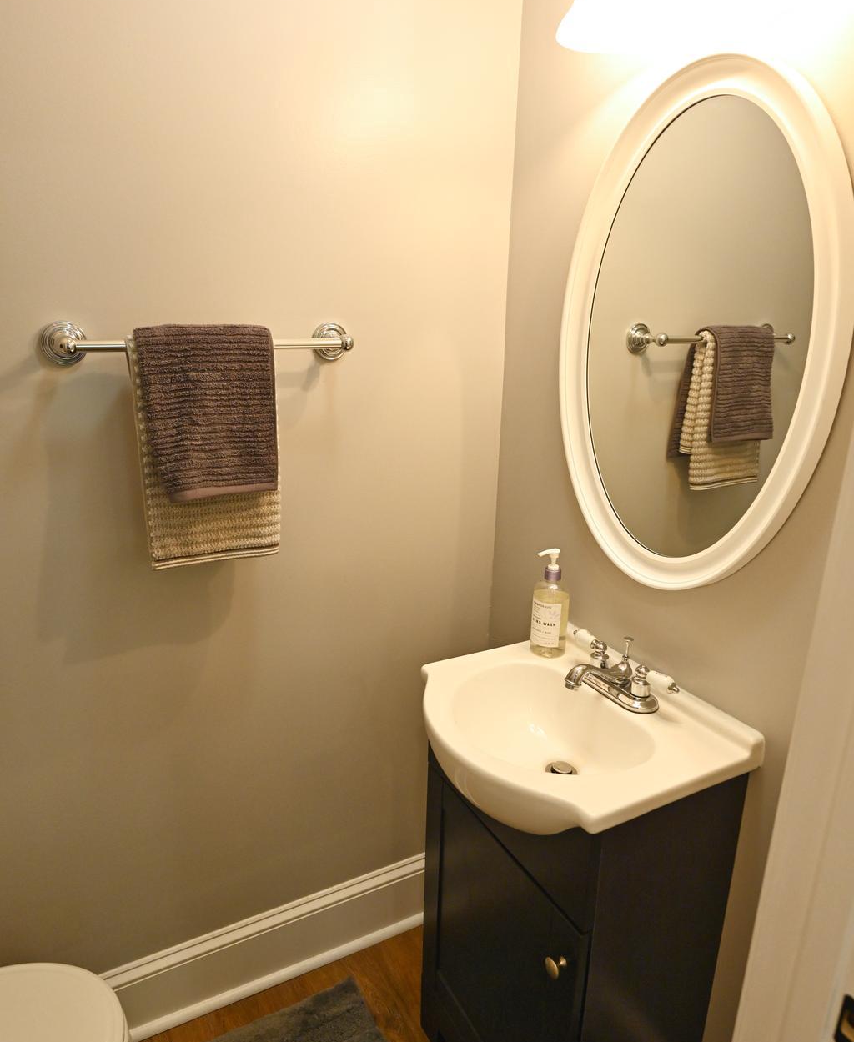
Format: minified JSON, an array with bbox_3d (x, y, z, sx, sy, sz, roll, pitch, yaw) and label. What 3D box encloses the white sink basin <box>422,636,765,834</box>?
[{"bbox_3d":[0.219,0.365,1.205,0.420,0.150,0.470,-7,18,-28],"label":"white sink basin"}]

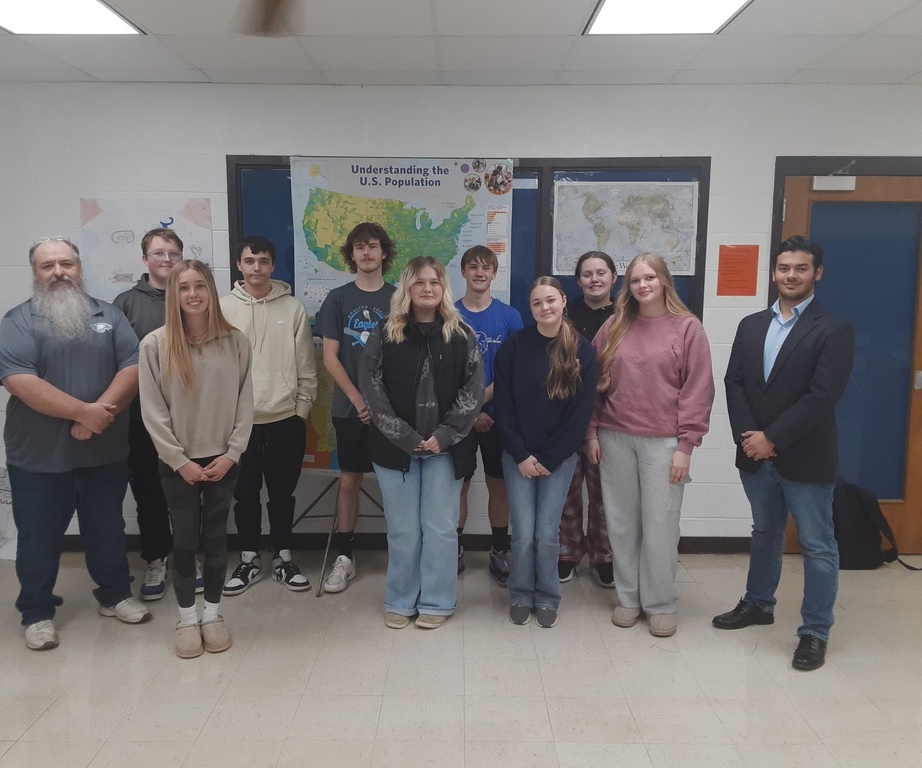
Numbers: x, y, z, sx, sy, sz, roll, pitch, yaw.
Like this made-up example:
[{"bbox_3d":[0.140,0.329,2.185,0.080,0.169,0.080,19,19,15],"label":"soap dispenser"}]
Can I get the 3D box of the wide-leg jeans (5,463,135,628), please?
[{"bbox_3d":[-1.748,0.614,3.601,0.520,0.870,0.400,-4,8,-30],"label":"wide-leg jeans"}]

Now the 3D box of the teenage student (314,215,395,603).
[{"bbox_3d":[-0.477,0.116,4.095,0.530,1.845,0.370,-1,7,-7],"label":"teenage student"}]

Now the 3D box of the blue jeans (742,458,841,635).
[{"bbox_3d":[1.412,0.611,3.464,0.420,0.910,0.360,7,9,42],"label":"blue jeans"}]

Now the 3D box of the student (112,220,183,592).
[{"bbox_3d":[-1.467,0.141,4.026,0.520,1.805,0.370,-2,8,-19],"label":"student"}]

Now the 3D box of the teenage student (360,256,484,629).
[{"bbox_3d":[-0.177,0.257,3.700,0.560,1.665,0.380,0,7,-4],"label":"teenage student"}]

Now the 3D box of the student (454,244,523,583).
[{"bbox_3d":[0.102,0.155,4.202,0.470,1.745,0.370,0,7,0],"label":"student"}]

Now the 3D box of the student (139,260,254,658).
[{"bbox_3d":[-1.107,0.306,3.402,0.480,1.635,0.340,-2,7,-18],"label":"student"}]

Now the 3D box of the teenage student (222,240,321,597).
[{"bbox_3d":[-1.007,0.155,4.069,0.550,1.770,0.370,-2,7,-14],"label":"teenage student"}]

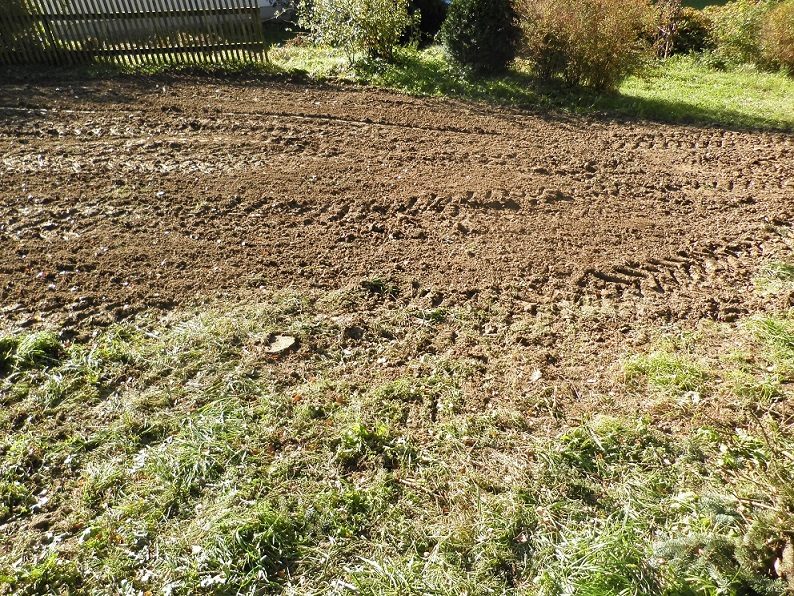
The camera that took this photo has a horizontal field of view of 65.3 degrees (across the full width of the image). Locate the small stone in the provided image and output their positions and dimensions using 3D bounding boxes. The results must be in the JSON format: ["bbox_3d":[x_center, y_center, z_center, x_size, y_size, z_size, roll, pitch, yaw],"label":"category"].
[{"bbox_3d":[-0.626,0.250,3.300,0.165,0.055,0.125,-4,32,0],"label":"small stone"}]

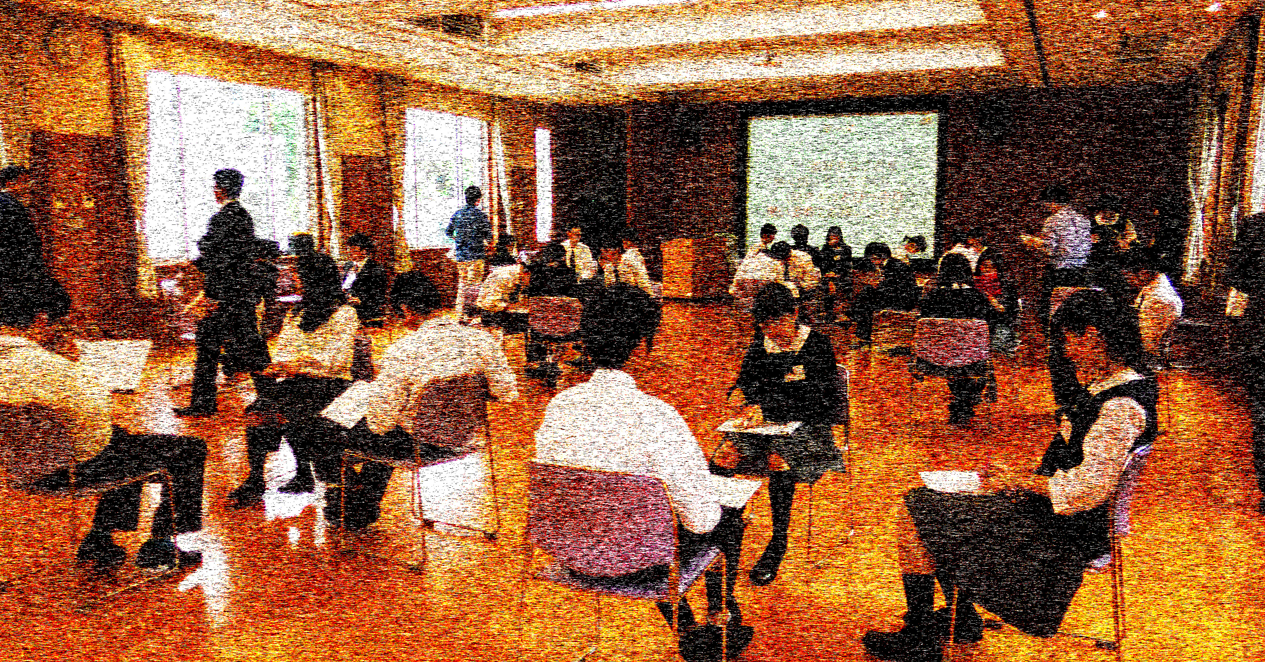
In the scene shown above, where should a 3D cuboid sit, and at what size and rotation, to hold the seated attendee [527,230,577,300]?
[{"bbox_3d":[-0.639,-0.149,7.829,0.480,1.220,0.740,0,8,-3],"label":"seated attendee"}]

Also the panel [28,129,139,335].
[{"bbox_3d":[-5.328,-0.832,9.268,0.050,2.120,0.974,4,8,25],"label":"panel"}]

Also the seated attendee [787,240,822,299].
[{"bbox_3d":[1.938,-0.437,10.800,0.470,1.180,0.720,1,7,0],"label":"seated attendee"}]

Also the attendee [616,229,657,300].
[{"bbox_3d":[-0.059,-0.473,10.400,0.780,1.290,0.470,2,7,8],"label":"attendee"}]

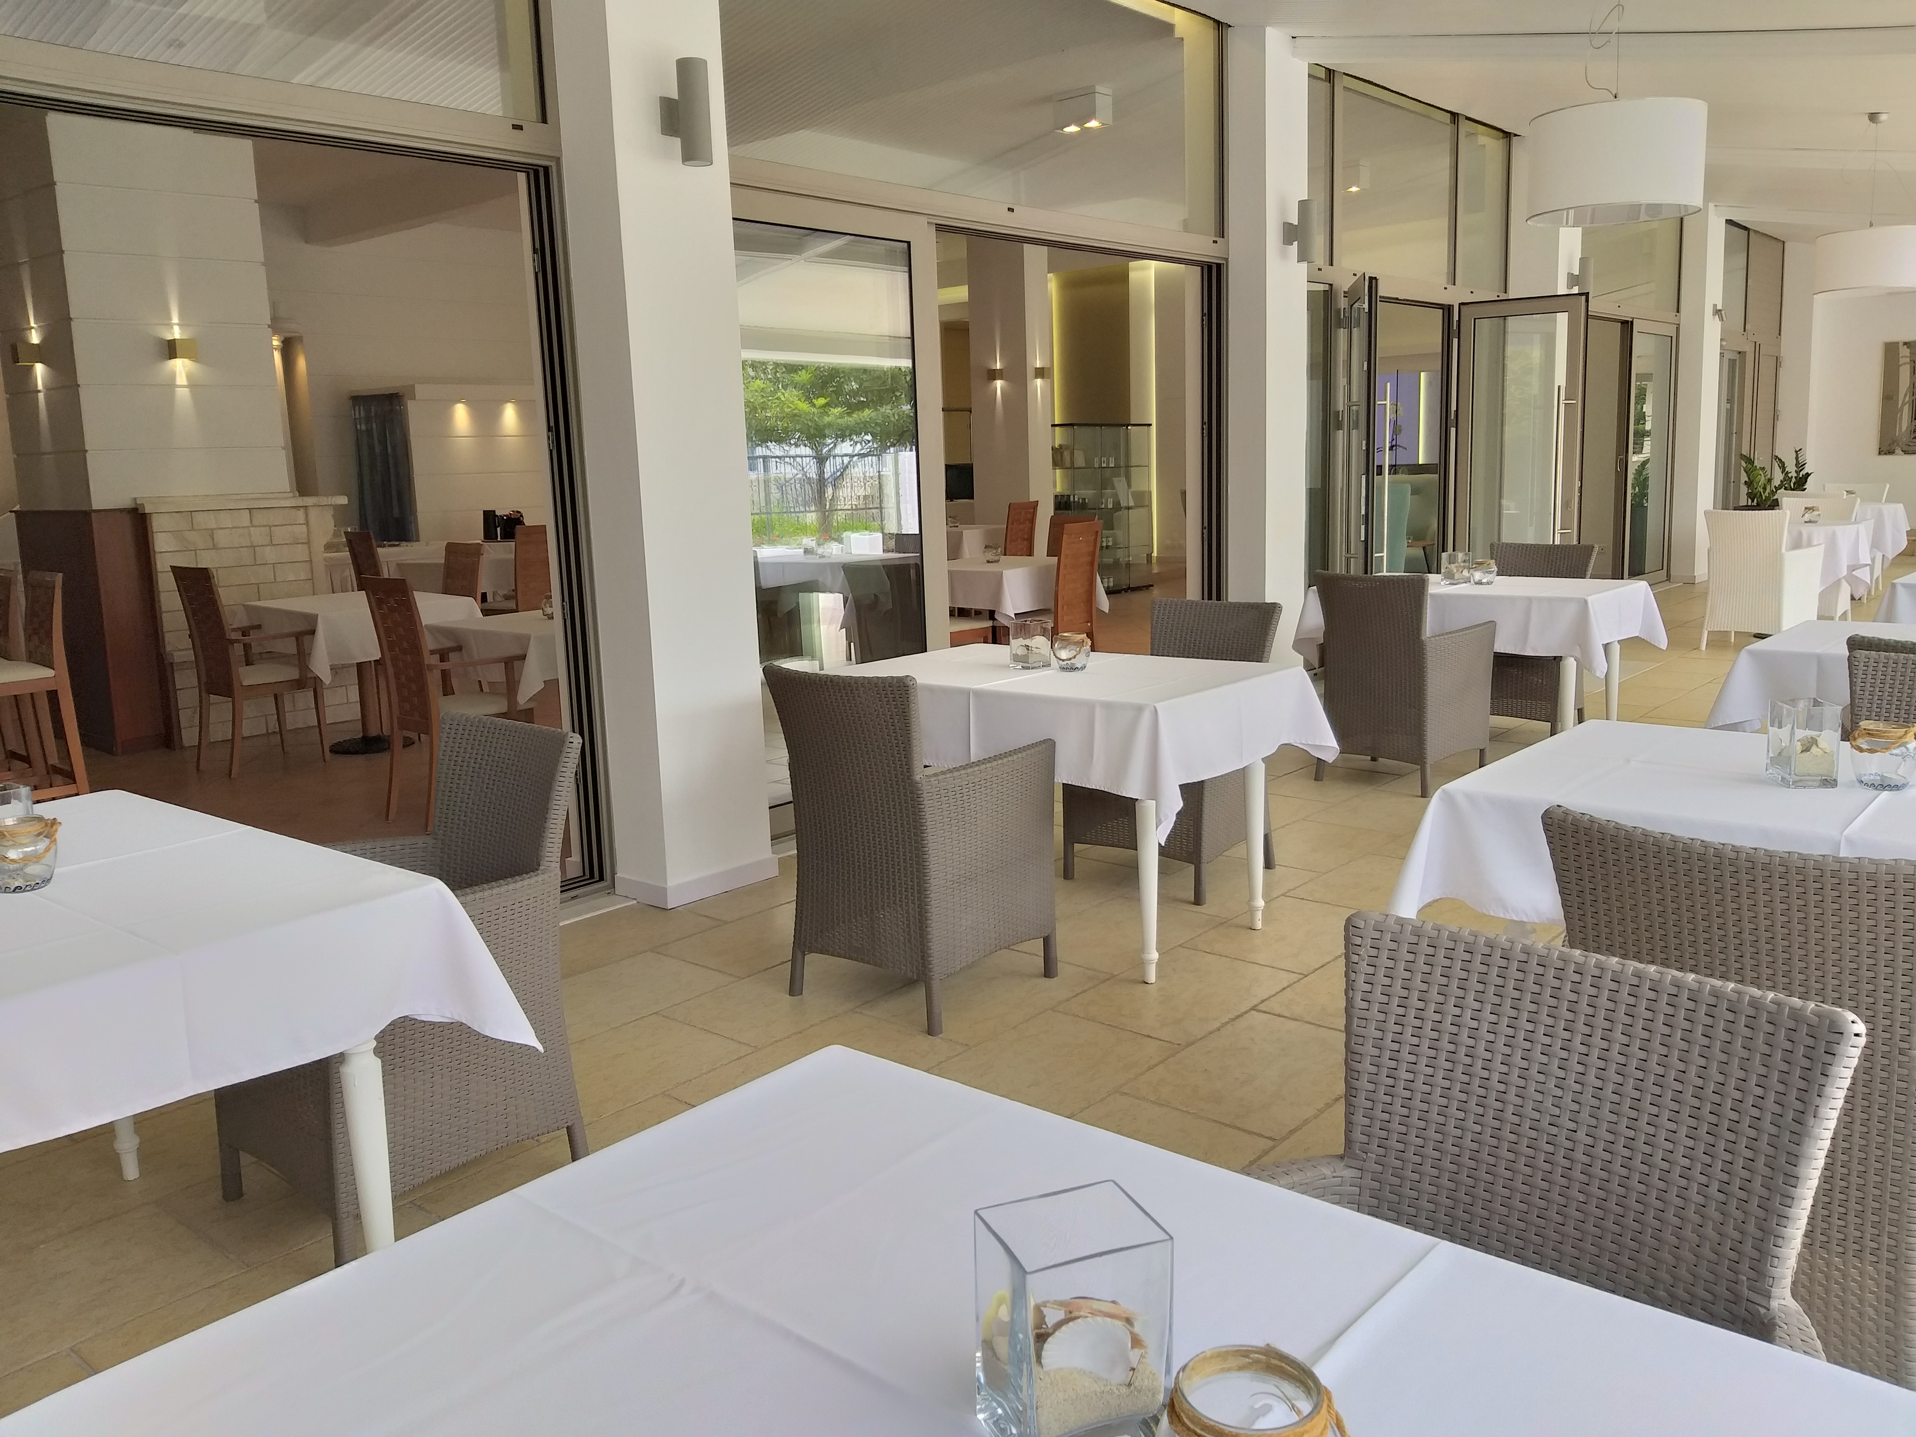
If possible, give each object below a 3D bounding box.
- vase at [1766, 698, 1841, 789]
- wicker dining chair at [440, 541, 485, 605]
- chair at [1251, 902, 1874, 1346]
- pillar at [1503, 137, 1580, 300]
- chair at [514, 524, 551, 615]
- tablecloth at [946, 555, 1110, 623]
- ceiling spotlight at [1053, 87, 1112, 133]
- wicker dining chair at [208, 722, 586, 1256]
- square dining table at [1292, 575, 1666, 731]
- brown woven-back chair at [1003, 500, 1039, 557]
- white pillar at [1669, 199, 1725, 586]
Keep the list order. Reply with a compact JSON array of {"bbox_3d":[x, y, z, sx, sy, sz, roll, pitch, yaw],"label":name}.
[{"bbox_3d":[1.470,0.041,2.503,0.080,0.136,0.088,-1,10,5],"label":"vase"},{"bbox_3d":[-3.056,-0.477,8.241,0.540,1.000,0.580,7,14,41],"label":"wicker dining chair"},{"bbox_3d":[0.425,0.707,1.282,0.555,0.875,0.610,7,14,43],"label":"chair"},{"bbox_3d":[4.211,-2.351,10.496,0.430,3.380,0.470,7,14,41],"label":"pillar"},{"bbox_3d":[-3.349,-0.983,11.278,0.530,1.020,0.560,-11,13,-42],"label":"chair"},{"bbox_3d":[0.256,-0.787,8.849,0.950,0.330,1.060,6,13,40],"label":"tablecloth"},{"bbox_3d":[0.869,-4.229,10.017,0.373,0.225,0.193,7,13,41],"label":"ceiling spotlight"},{"bbox_3d":[-1.068,0.486,2.736,0.535,0.880,0.565,7,13,42],"label":"wicker dining chair"},{"bbox_3d":[2.327,-0.243,6.587,1.340,0.742,0.880,7,14,41],"label":"square dining table"},{"bbox_3d":[0.420,-1.402,12.707,0.570,1.000,0.520,7,14,41],"label":"brown woven-back chair"},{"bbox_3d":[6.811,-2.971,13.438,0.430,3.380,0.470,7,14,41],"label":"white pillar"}]

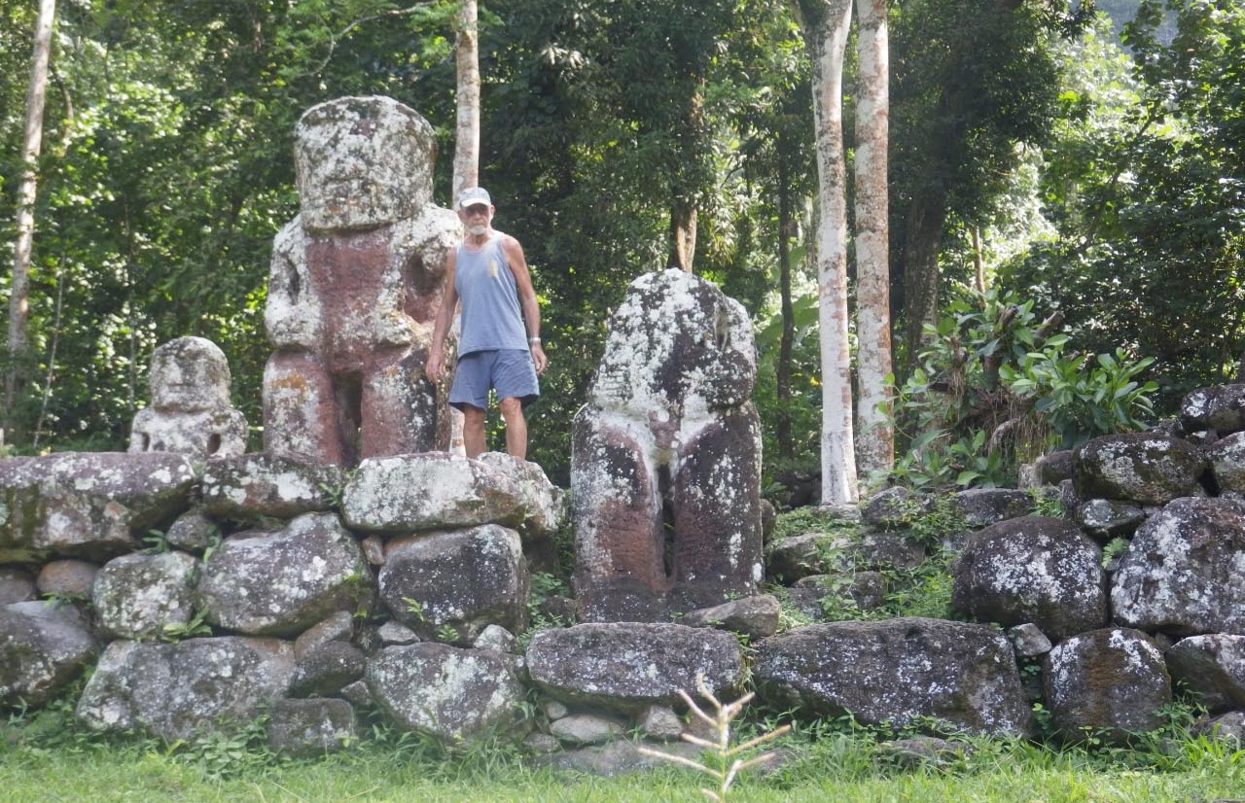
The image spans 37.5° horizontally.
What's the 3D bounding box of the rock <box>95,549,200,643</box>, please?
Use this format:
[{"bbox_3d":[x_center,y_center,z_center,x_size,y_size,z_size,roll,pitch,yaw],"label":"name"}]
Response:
[{"bbox_3d":[-2.627,1.074,10.100,0.585,0.510,0.500,0,-1,0],"label":"rock"}]

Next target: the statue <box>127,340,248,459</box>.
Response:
[{"bbox_3d":[-2.723,0.076,11.500,0.720,0.970,0.550,0,-1,3],"label":"statue"}]

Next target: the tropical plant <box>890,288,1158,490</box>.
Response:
[{"bbox_3d":[2.619,-0.086,12.000,1.769,1.310,1.400,0,-3,0],"label":"tropical plant"}]

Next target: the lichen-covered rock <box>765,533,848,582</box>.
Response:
[{"bbox_3d":[1.105,0.942,11.000,0.525,0.312,0.420,0,-3,0],"label":"lichen-covered rock"}]

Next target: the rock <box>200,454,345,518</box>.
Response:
[{"bbox_3d":[-1.931,0.474,10.100,0.800,0.380,0.600,0,-1,0],"label":"rock"}]

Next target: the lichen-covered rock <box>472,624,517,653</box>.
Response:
[{"bbox_3d":[-0.699,1.301,9.950,0.243,0.167,0.200,0,-3,0],"label":"lichen-covered rock"}]

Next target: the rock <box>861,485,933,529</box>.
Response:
[{"bbox_3d":[1.708,0.662,11.400,0.457,0.277,0.330,0,-1,0],"label":"rock"}]

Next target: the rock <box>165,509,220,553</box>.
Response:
[{"bbox_3d":[-2.388,0.727,10.200,0.323,0.237,0.250,0,-1,0],"label":"rock"}]

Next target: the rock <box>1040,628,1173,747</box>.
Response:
[{"bbox_3d":[2.654,1.575,10.050,0.692,0.665,0.600,0,-1,0],"label":"rock"}]

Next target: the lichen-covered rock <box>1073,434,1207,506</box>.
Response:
[{"bbox_3d":[2.847,0.372,10.100,0.720,0.400,0.550,0,-1,0],"label":"lichen-covered rock"}]

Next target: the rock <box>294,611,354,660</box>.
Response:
[{"bbox_3d":[-1.596,1.252,9.820,0.330,0.270,0.320,0,-1,0],"label":"rock"}]

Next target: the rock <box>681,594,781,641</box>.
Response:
[{"bbox_3d":[0.592,1.194,10.100,0.554,0.261,0.350,0,-1,0],"label":"rock"}]

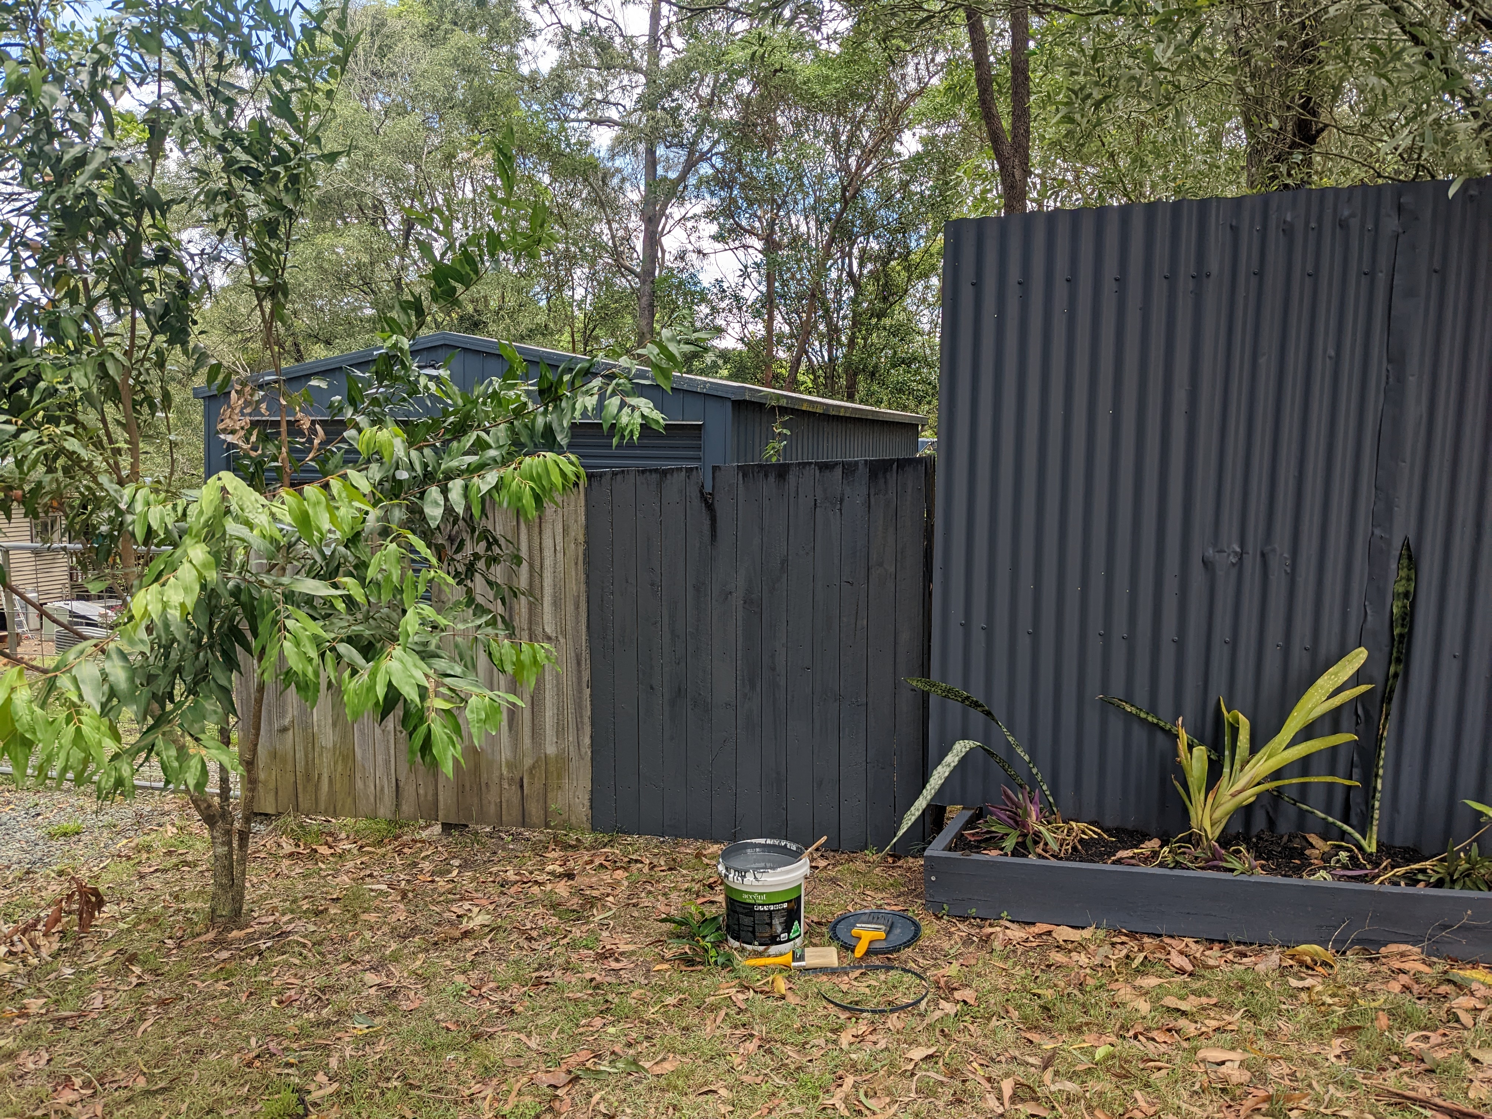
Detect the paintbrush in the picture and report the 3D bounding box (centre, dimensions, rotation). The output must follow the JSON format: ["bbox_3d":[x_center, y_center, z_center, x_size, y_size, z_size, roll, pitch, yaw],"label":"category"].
[{"bbox_3d":[0.126,1.119,3.282,0.264,0.024,0.080,-4,7,1],"label":"paintbrush"}]

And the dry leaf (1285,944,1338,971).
[{"bbox_3d":[1.481,1.042,3.052,0.132,0.046,0.055,1,7,20],"label":"dry leaf"}]

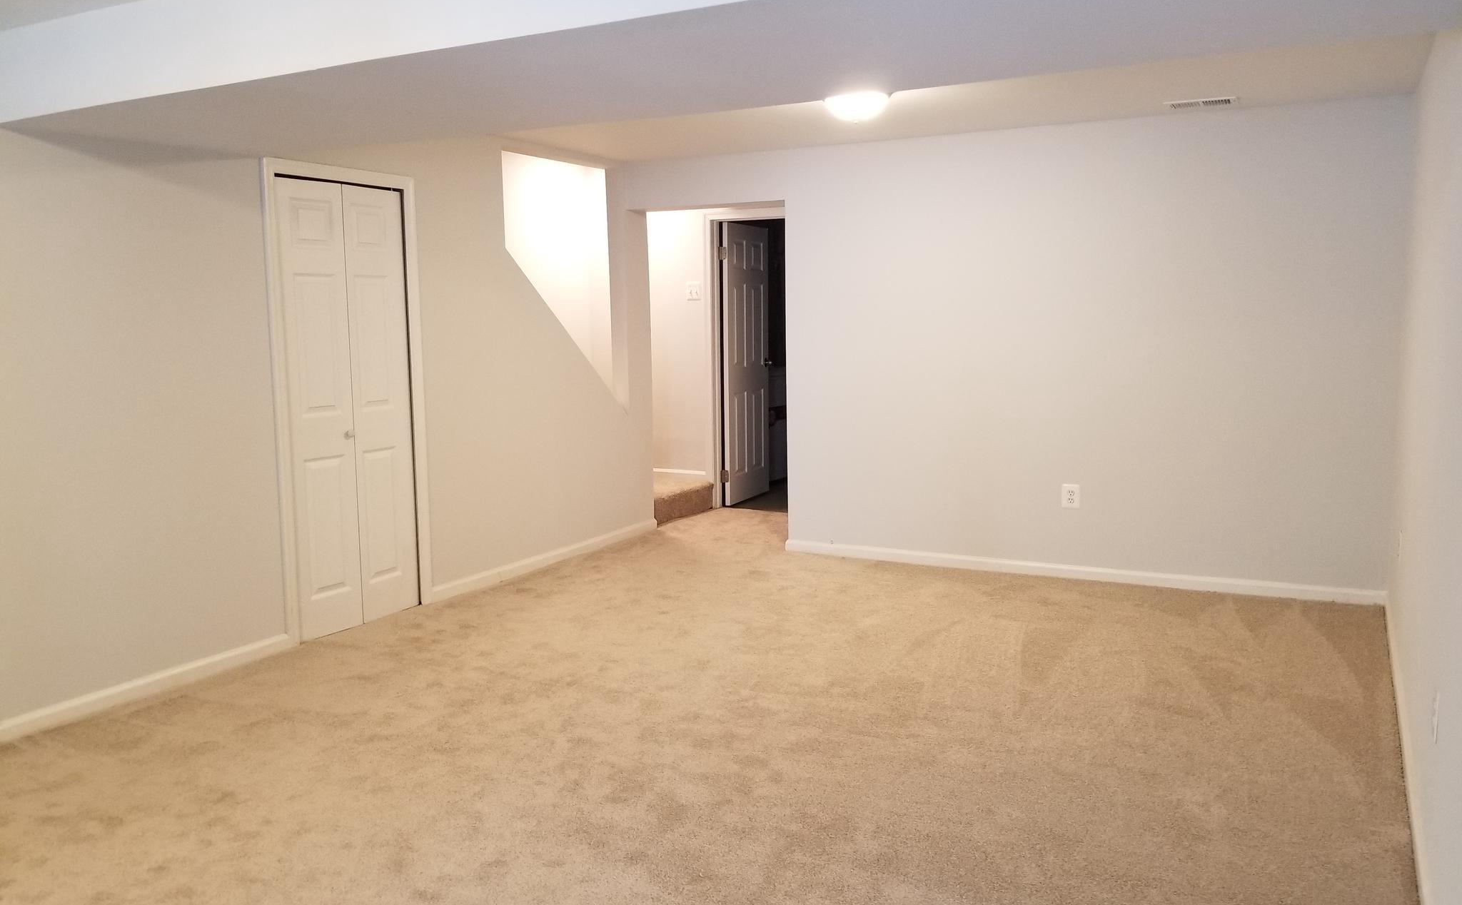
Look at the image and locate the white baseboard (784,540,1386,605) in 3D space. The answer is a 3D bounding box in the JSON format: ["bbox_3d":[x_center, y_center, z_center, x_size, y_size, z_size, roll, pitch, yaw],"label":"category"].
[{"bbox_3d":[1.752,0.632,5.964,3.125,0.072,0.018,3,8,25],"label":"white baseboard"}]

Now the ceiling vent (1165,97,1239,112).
[{"bbox_3d":[2.195,-1.625,5.128,0.305,0.015,0.200,3,8,27],"label":"ceiling vent"}]

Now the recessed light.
[{"bbox_3d":[0.559,-1.522,4.865,0.300,0.120,0.300,0,7,0],"label":"recessed light"}]

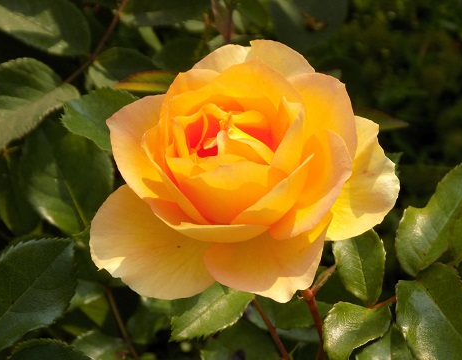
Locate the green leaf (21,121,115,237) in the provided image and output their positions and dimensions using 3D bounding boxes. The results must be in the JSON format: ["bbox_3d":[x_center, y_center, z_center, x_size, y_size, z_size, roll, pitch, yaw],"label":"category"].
[{"bbox_3d":[-0.060,-0.002,1.085,0.031,0.044,0.010,-23,-9,-11],"label":"green leaf"}]

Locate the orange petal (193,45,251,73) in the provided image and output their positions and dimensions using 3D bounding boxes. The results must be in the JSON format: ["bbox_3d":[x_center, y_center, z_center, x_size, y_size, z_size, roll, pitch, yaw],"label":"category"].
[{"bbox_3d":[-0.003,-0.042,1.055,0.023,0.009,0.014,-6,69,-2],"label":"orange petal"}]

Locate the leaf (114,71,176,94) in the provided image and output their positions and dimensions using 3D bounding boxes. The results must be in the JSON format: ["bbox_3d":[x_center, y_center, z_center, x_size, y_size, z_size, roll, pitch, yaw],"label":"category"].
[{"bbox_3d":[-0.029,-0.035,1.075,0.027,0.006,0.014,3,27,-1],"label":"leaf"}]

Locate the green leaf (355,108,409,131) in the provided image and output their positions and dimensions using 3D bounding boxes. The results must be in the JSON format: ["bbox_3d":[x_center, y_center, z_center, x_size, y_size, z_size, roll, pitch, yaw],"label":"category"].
[{"bbox_3d":[0.054,-0.022,1.085,0.025,0.006,0.013,13,27,-7],"label":"green leaf"}]

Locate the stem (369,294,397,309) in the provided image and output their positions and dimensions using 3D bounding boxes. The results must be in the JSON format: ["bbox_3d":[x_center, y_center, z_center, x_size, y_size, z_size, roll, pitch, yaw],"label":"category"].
[{"bbox_3d":[0.053,0.042,1.045,0.011,0.002,0.002,-22,21,0],"label":"stem"}]

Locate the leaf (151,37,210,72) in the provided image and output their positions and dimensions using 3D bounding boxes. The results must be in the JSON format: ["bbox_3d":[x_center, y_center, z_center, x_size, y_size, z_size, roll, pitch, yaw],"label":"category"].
[{"bbox_3d":[-0.017,-0.045,1.100,0.025,0.008,0.017,0,60,0],"label":"leaf"}]

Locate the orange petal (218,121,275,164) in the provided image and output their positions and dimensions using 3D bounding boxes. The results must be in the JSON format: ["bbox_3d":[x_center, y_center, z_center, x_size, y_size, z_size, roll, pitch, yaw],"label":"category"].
[{"bbox_3d":[0.005,-0.012,1.018,0.019,0.015,0.010,-8,34,-2],"label":"orange petal"}]

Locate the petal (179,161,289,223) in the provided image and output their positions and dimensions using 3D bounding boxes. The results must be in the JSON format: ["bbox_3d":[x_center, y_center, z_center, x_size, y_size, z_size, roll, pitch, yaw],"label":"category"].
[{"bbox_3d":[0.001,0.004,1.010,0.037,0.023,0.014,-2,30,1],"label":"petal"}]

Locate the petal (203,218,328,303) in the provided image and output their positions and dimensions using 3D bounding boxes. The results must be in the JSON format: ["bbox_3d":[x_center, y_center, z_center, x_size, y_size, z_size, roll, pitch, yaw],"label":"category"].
[{"bbox_3d":[0.012,0.027,1.020,0.042,0.013,0.031,8,71,3],"label":"petal"}]

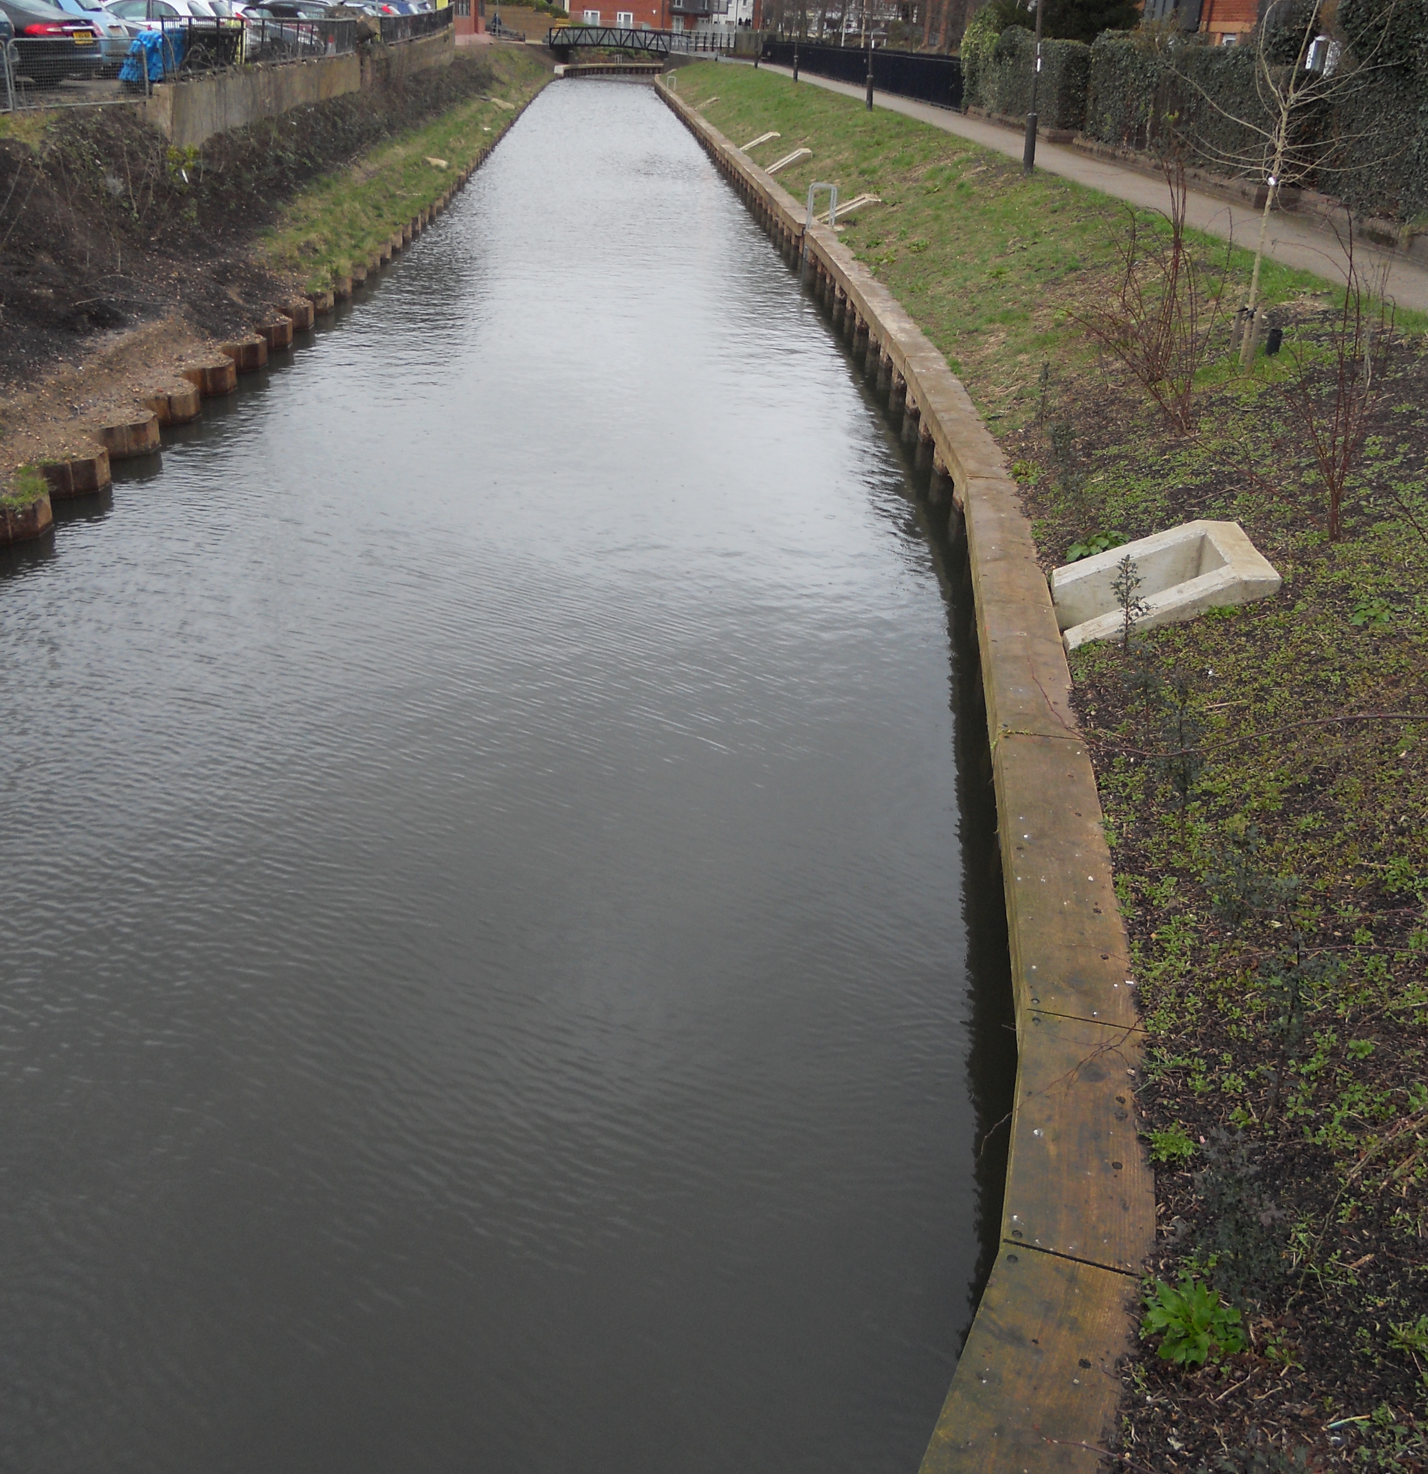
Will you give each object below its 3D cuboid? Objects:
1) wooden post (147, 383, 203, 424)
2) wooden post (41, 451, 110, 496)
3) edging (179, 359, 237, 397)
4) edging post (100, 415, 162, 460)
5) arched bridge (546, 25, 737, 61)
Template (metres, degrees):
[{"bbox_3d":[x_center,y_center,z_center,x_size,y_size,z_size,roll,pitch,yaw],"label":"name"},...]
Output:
[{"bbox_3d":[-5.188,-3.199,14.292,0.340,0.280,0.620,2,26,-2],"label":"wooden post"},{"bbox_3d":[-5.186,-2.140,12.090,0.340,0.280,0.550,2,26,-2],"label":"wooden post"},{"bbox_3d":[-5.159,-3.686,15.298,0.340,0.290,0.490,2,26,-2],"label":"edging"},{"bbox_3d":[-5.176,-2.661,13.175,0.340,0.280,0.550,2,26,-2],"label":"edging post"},{"bbox_3d":[-5.037,-48.350,103.394,12.800,1.600,2.400,1,26,-4],"label":"arched bridge"}]

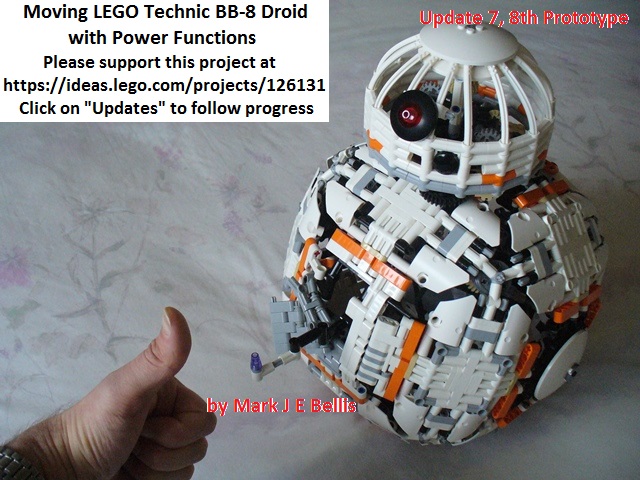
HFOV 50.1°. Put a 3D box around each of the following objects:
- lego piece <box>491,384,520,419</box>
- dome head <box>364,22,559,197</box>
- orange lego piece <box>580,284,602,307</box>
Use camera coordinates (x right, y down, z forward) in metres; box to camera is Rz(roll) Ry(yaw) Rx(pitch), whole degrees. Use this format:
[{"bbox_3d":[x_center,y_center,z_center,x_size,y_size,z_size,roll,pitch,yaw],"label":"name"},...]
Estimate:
[{"bbox_3d":[0.140,0.122,0.513,0.008,0.032,0.008,1,34,-24],"label":"lego piece"},{"bbox_3d":[0.100,-0.105,0.480,0.131,0.092,0.135,0,41,0],"label":"dome head"},{"bbox_3d":[0.209,0.043,0.526,0.008,0.008,0.032,9,19,43],"label":"orange lego piece"}]

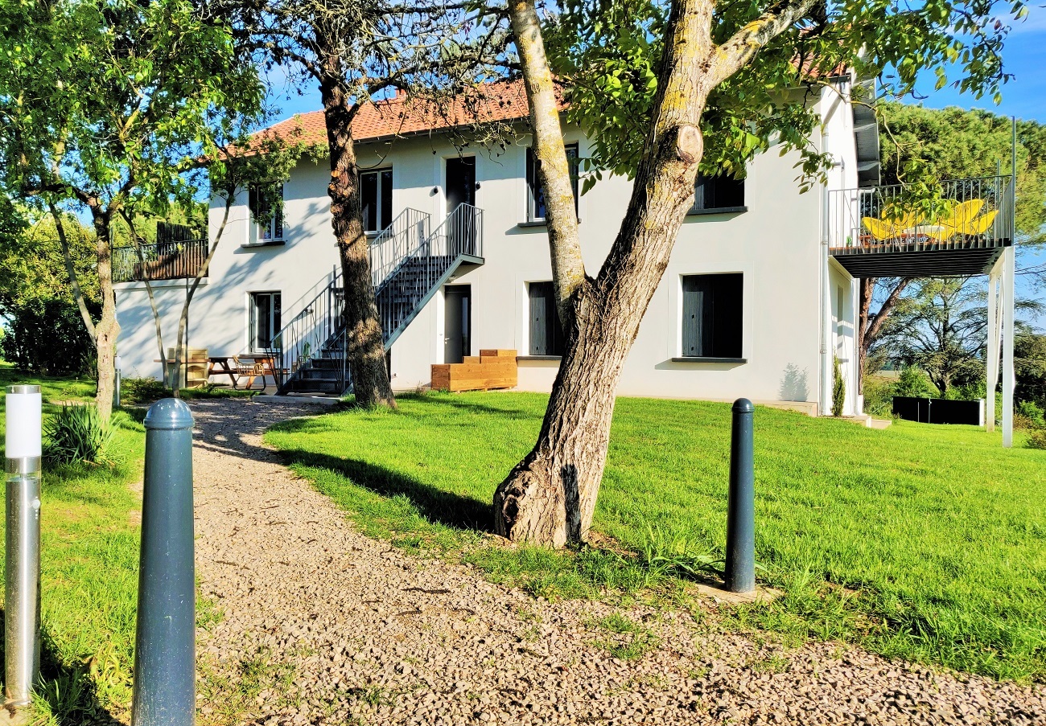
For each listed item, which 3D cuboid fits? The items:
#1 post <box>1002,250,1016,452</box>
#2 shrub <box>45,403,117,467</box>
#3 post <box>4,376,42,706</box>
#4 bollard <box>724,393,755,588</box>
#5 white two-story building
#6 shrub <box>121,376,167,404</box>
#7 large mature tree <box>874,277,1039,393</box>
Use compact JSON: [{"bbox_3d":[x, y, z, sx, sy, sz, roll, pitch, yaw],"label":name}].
[{"bbox_3d":[7.910,-0.266,12.300,0.150,3.300,0.150,1,1,28],"label":"post"},{"bbox_3d":[-3.808,0.608,6.500,0.580,0.530,0.550,0,1,0],"label":"shrub"},{"bbox_3d":[-1.309,0.477,1.980,0.077,0.830,0.077,1,1,7],"label":"post"},{"bbox_3d":[0.974,0.587,3.380,0.125,0.860,0.125,0,1,0],"label":"bollard"},{"bbox_3d":[-1.225,-3.279,20.680,19.600,8.000,9.400,1,1,28],"label":"white two-story building"},{"bbox_3d":[-6.769,0.482,13.500,0.850,0.500,0.750,0,1,0],"label":"shrub"},{"bbox_3d":[23.308,-2.196,41.000,9.000,8.200,9.000,0,1,0],"label":"large mature tree"}]

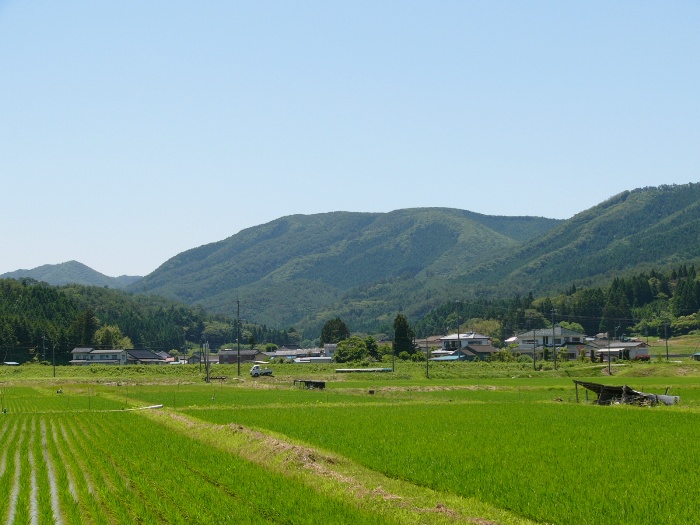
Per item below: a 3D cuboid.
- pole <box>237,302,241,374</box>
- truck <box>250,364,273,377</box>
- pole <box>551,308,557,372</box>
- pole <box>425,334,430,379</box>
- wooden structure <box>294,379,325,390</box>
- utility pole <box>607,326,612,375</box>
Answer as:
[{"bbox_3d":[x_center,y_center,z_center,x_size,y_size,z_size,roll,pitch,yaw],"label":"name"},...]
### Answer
[{"bbox_3d":[-17.078,11.714,240.000,0.400,11.600,0.400,0,-4,0],"label":"pole"},{"bbox_3d":[-13.114,16.170,231.000,3.320,1.800,1.420,0,-4,-8],"label":"truck"},{"bbox_3d":[36.439,13.747,278.000,0.420,11.100,0.400,-3,-4,0],"label":"pole"},{"bbox_3d":[11.811,14.307,237.000,0.290,6.600,0.290,0,-4,0],"label":"pole"},{"bbox_3d":[-3.726,11.710,148.000,3.100,1.020,1.500,0,-4,0],"label":"wooden structure"},{"bbox_3d":[40.059,13.595,240.000,0.310,7.500,0.310,0,-4,0],"label":"utility pole"}]

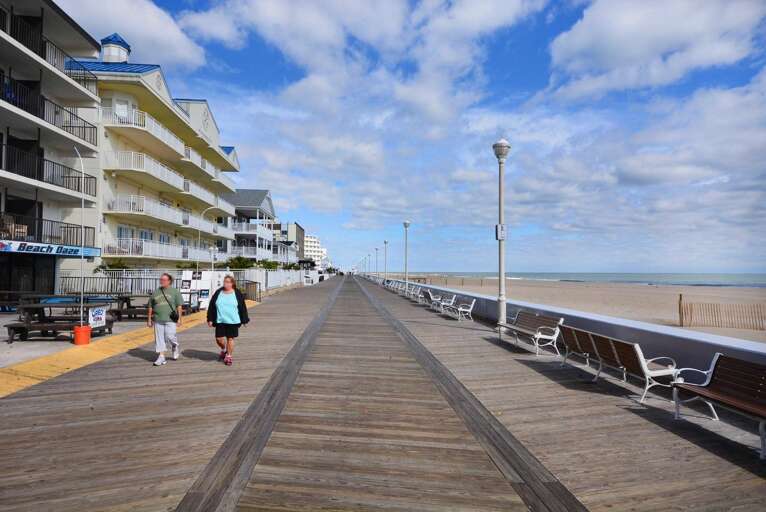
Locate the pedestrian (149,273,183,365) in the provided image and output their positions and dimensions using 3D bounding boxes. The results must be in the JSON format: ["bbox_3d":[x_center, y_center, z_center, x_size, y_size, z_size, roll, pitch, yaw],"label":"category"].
[{"bbox_3d":[-4.035,1.143,8.338,0.560,1.670,0.460,0,-2,-7],"label":"pedestrian"}]

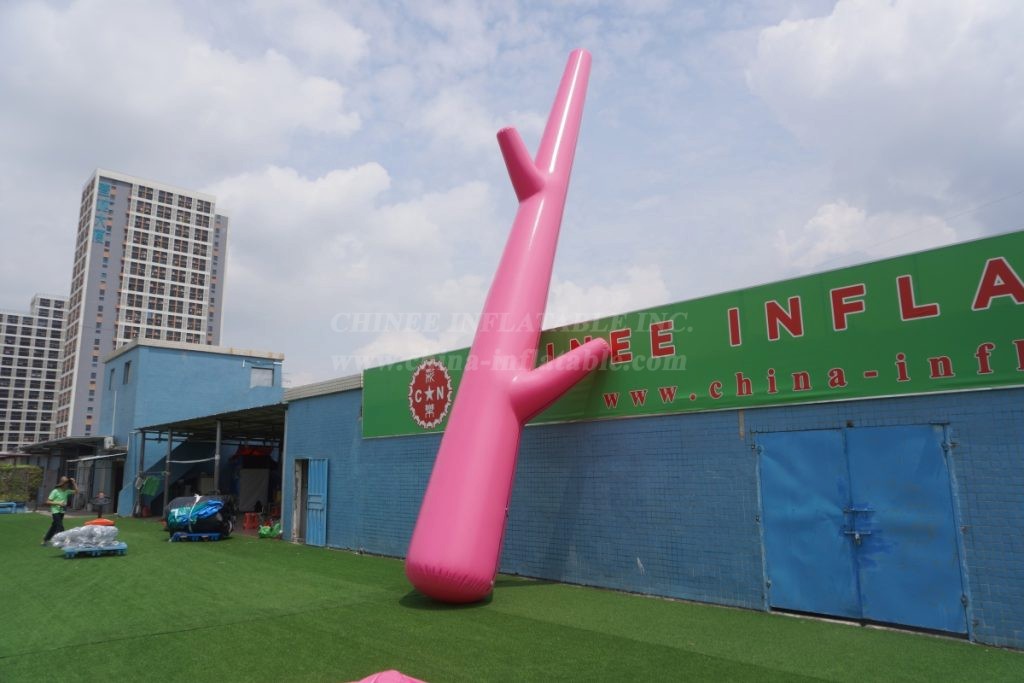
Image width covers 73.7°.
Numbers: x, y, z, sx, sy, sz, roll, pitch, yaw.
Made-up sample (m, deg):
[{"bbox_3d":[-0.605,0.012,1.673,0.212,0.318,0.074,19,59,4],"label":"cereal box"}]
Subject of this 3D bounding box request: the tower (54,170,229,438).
[{"bbox_3d":[-72.148,-1.334,136.012,26.291,56.833,16.775,8,-14,-42],"label":"tower"}]

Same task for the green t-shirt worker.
[{"bbox_3d":[-11.305,4.233,17.145,0.560,1.630,0.520,-2,-10,8],"label":"green t-shirt worker"}]

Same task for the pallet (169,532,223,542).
[{"bbox_3d":[-8.012,5.028,17.692,1.170,0.160,1.050,1,-10,-10],"label":"pallet"}]

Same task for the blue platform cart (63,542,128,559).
[{"bbox_3d":[-8.921,4.506,14.731,1.150,0.160,1.050,5,-12,-28],"label":"blue platform cart"}]

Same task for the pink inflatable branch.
[{"bbox_3d":[0.401,-0.590,9.911,2.423,8.515,1.217,19,-16,-18],"label":"pink inflatable branch"}]

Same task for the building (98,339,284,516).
[{"bbox_3d":[-14.791,4.106,31.203,5.971,7.000,6.228,8,-14,-42],"label":"building"}]

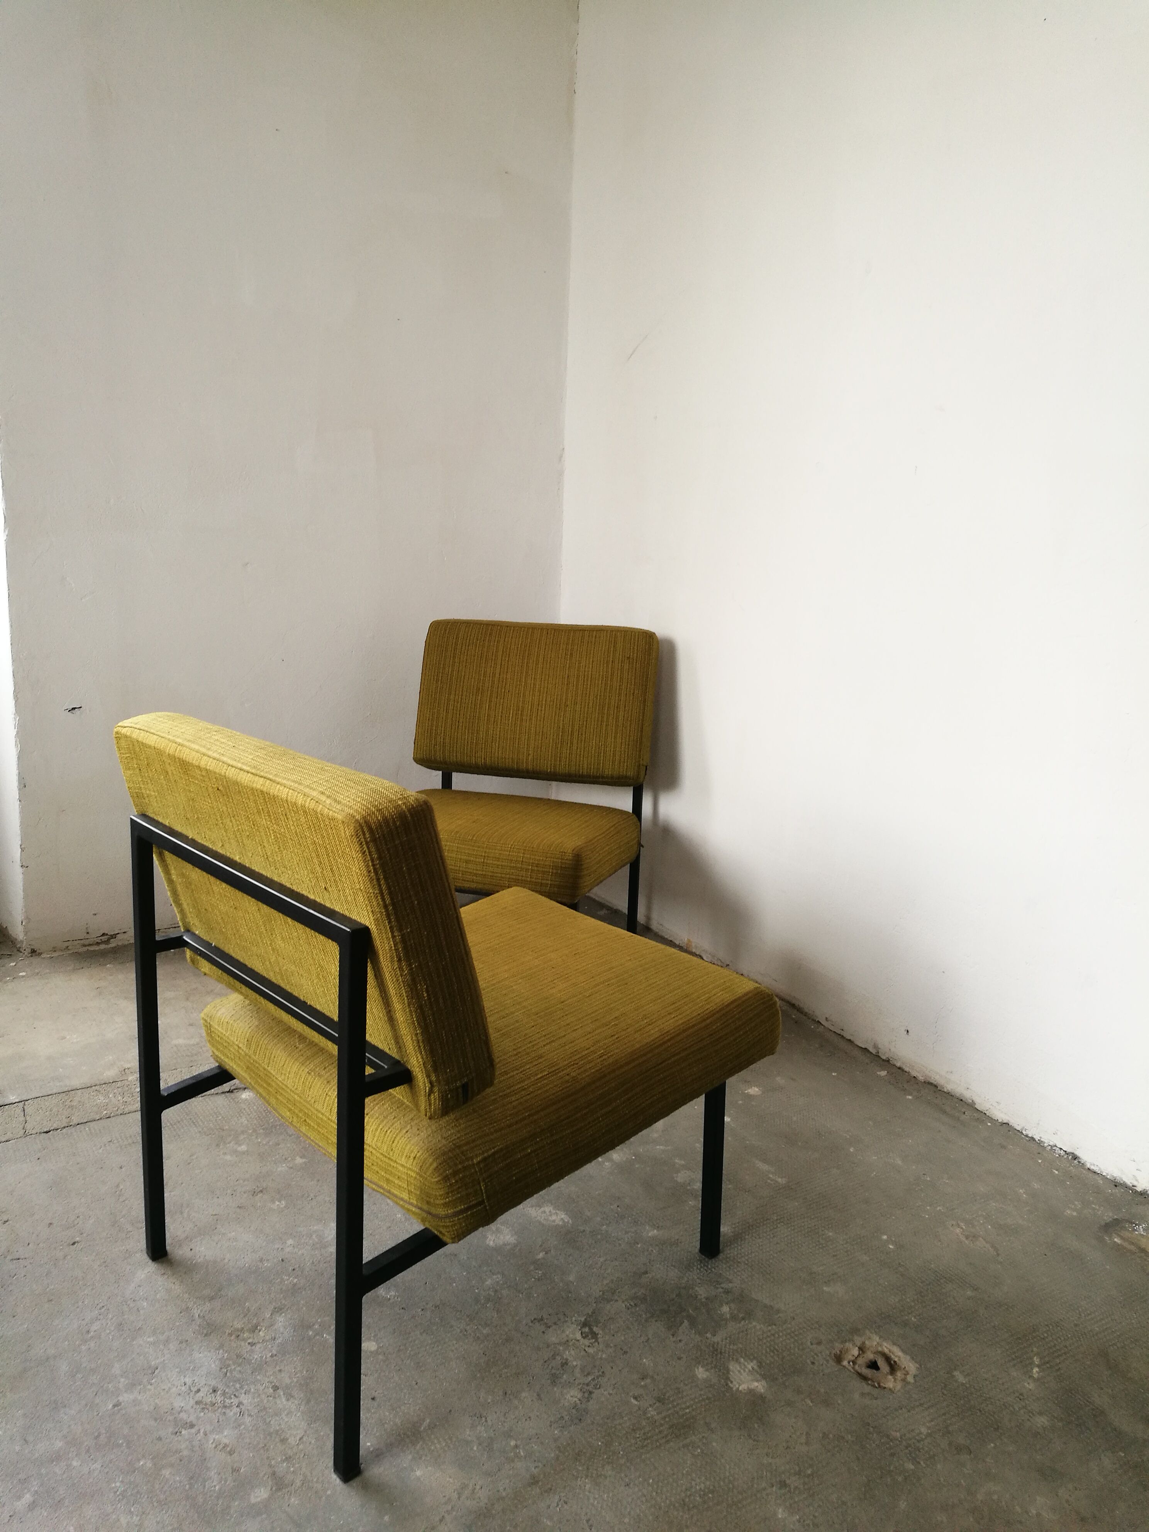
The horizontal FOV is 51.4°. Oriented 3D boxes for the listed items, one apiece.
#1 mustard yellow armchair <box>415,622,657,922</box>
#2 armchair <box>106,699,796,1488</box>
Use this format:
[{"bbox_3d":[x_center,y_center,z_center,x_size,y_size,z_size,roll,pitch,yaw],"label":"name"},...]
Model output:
[{"bbox_3d":[-0.171,0.101,2.659,0.566,0.765,0.694,6,13,14],"label":"mustard yellow armchair"},{"bbox_3d":[-0.159,0.326,1.648,0.694,0.765,0.566,-9,17,-42],"label":"armchair"}]

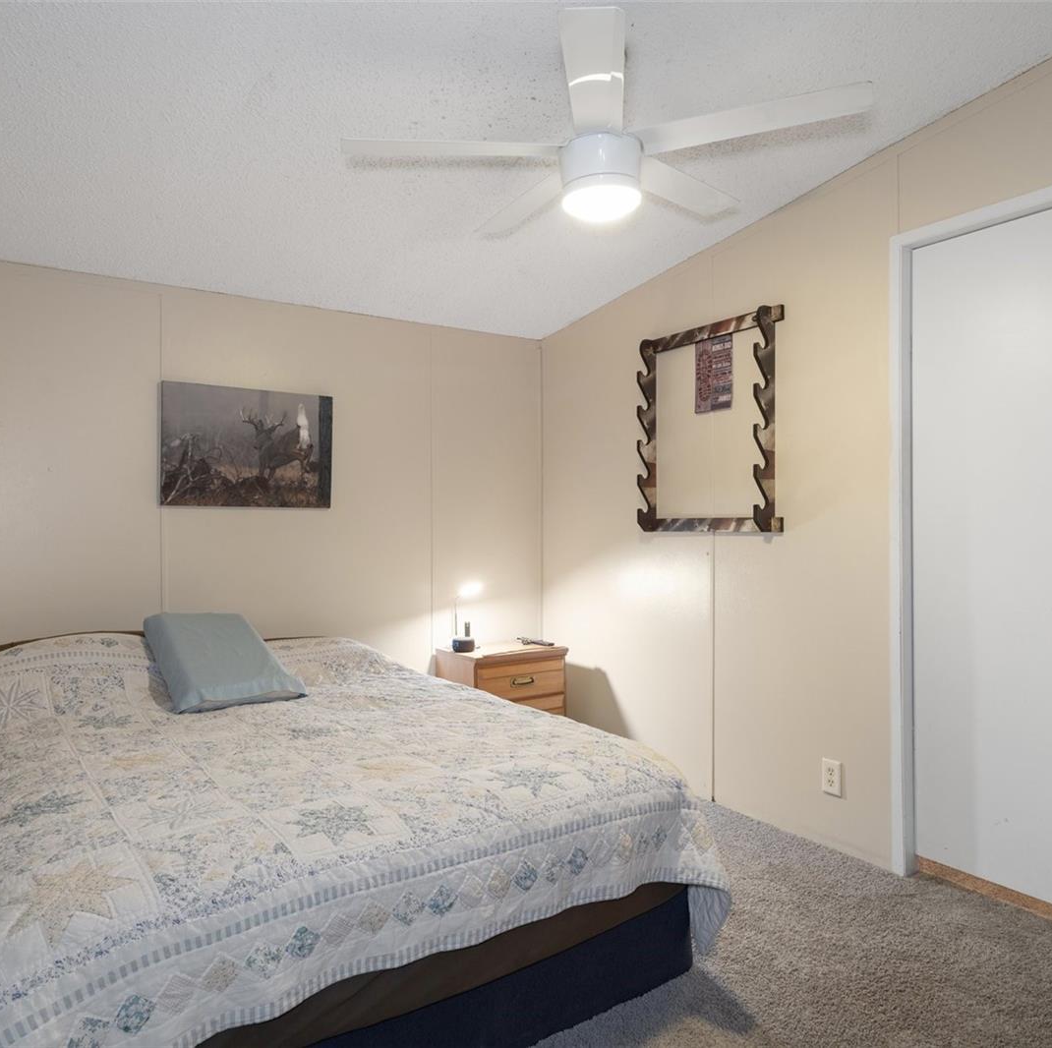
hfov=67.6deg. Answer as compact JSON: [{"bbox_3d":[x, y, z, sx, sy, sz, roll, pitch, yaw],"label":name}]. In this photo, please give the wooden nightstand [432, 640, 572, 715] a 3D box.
[{"bbox_3d":[-0.110,0.867,3.821,0.515,0.520,0.375,0,0,-34],"label":"wooden nightstand"}]

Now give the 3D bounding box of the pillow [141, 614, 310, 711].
[{"bbox_3d":[-1.120,0.484,2.901,0.410,0.115,0.510,0,21,-41],"label":"pillow"}]

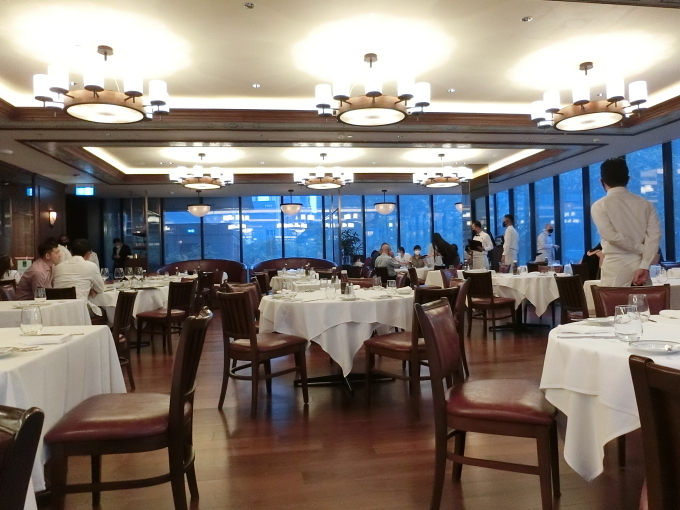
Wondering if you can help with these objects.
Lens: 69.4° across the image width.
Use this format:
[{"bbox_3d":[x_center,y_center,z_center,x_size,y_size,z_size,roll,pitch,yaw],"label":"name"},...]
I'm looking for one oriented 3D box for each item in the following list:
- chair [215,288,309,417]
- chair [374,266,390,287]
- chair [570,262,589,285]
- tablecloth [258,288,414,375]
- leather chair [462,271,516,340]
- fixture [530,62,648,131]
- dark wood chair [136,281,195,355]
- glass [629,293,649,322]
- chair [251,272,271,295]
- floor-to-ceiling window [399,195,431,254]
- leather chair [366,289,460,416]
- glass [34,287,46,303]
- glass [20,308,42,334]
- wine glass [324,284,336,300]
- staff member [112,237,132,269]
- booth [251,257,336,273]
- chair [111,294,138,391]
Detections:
[{"bbox_3d":[-0.587,0.690,3.672,0.470,0.880,0.540,-2,-1,43],"label":"chair"},{"bbox_3d":[1.069,0.712,10.393,0.545,0.880,0.460,-1,-1,-40],"label":"chair"},{"bbox_3d":[4.268,0.616,8.242,0.540,0.880,0.470,-1,-1,-12],"label":"chair"},{"bbox_3d":[0.034,0.735,4.273,1.410,0.770,1.410,-1,-1,0],"label":"tablecloth"},{"bbox_3d":[2.018,0.656,6.622,0.540,0.880,0.470,-1,-1,-38],"label":"leather chair"},{"bbox_3d":[2.844,-1.857,5.647,1.210,0.665,1.210,-1,-1,0],"label":"fixture"},{"bbox_3d":[-2.115,0.753,6.005,0.545,0.880,0.460,-2,-1,27],"label":"dark wood chair"},{"bbox_3d":[1.342,0.240,2.200,0.086,0.125,0.086,-1,-1,0],"label":"glass"},{"bbox_3d":[-1.428,0.784,9.769,0.460,0.880,0.540,-2,-1,45],"label":"chair"},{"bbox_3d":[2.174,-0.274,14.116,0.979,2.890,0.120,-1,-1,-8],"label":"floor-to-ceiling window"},{"bbox_3d":[0.521,0.660,3.514,0.460,0.880,0.545,-1,-1,-37],"label":"leather chair"},{"bbox_3d":[-2.641,0.351,4.330,0.088,0.125,0.088,-1,-1,0],"label":"glass"},{"bbox_3d":[-1.438,0.307,2.290,0.087,0.125,0.087,-1,-1,0],"label":"glass"},{"bbox_3d":[-0.075,0.302,3.988,0.088,0.118,0.088,-1,-1,-8],"label":"wine glass"},{"bbox_3d":[-4.889,0.467,11.097,0.480,1.720,0.360,-2,-1,8],"label":"staff member"},{"bbox_3d":[-1.173,0.662,12.595,2.150,1.140,1.200,-1,-1,-8],"label":"booth"},{"bbox_3d":[-1.953,0.742,4.010,0.550,0.880,0.460,-1,-1,-3],"label":"chair"}]

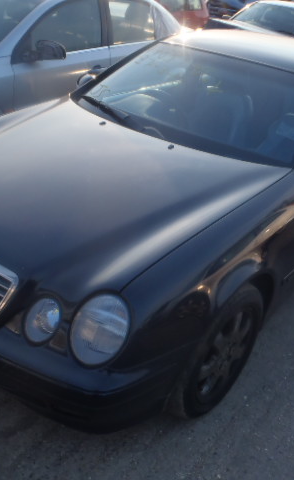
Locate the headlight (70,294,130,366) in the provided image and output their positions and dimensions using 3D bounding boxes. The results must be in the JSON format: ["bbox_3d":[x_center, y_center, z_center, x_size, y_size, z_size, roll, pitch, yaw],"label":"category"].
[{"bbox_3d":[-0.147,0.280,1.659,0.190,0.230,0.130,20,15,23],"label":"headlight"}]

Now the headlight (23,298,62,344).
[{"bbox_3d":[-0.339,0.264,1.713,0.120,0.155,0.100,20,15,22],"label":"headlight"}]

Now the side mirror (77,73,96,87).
[{"bbox_3d":[-0.383,-1.020,3.419,0.220,0.130,0.115,25,31,30],"label":"side mirror"}]

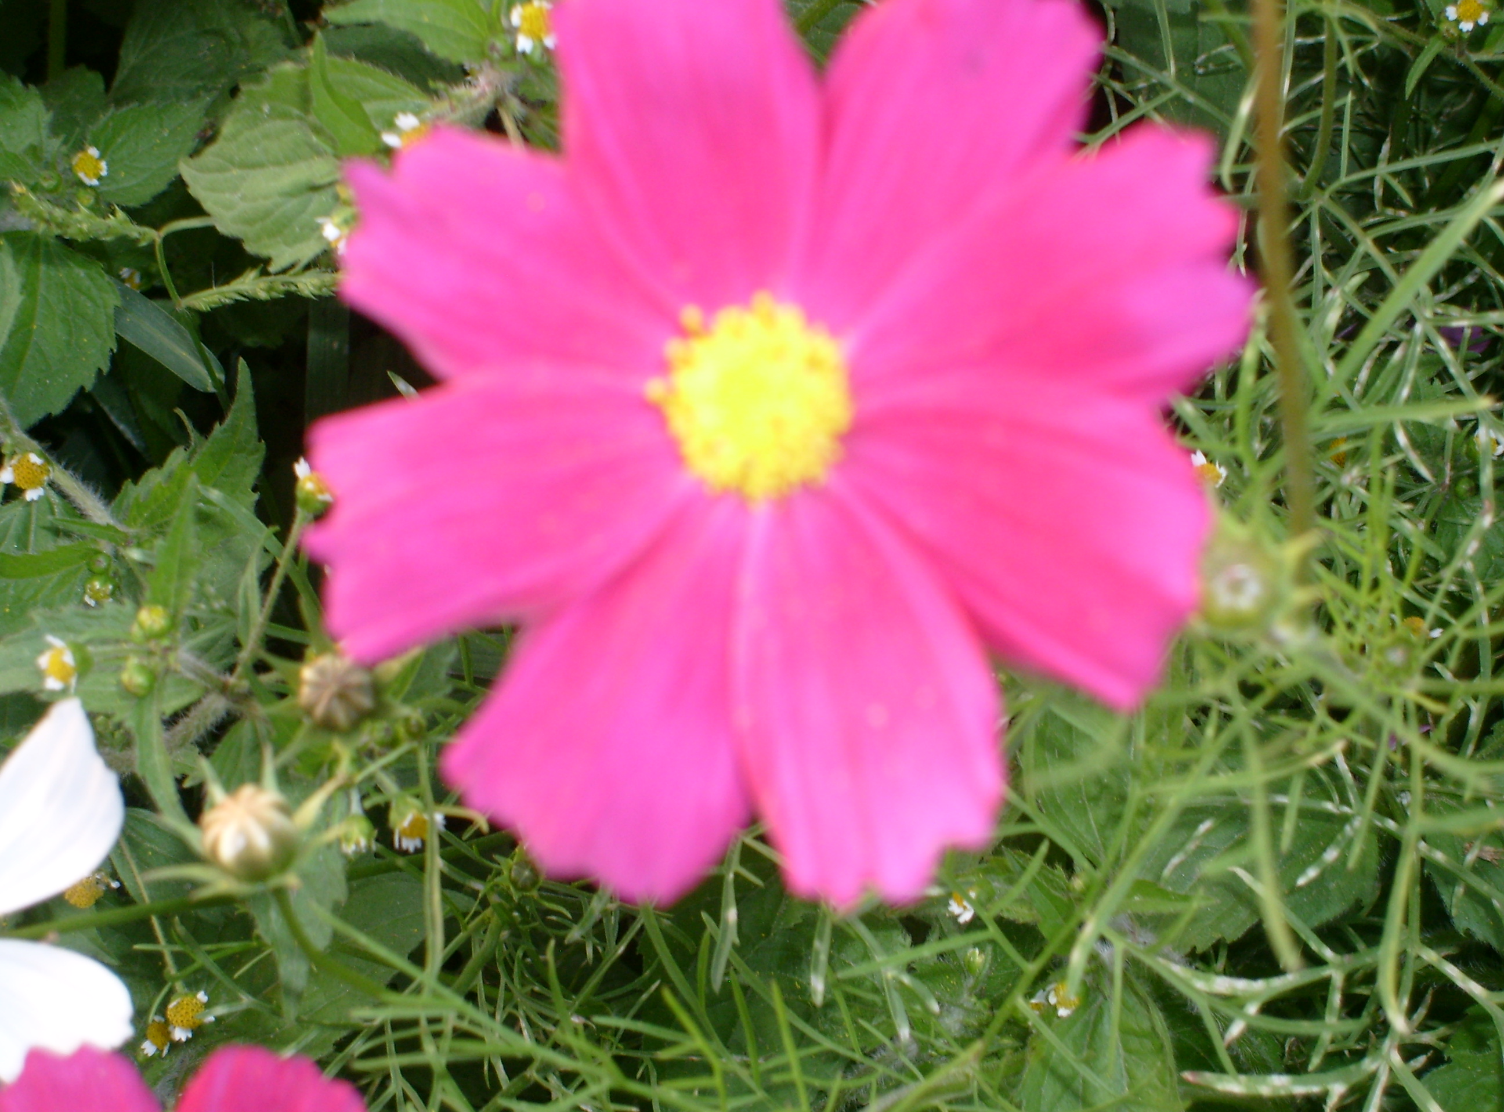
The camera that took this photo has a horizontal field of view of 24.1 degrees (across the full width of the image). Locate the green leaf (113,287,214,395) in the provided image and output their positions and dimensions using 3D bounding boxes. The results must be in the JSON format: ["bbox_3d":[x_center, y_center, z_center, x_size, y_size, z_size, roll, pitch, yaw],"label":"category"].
[{"bbox_3d":[-0.091,-0.034,0.540,0.026,0.004,0.009,43,69,12],"label":"green leaf"}]

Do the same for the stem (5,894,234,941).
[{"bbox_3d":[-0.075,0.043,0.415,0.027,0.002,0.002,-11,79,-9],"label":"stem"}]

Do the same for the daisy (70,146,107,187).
[{"bbox_3d":[-0.095,-0.056,0.505,0.006,0.004,0.006,2,78,-6],"label":"daisy"}]

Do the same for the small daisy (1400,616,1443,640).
[{"bbox_3d":[0.099,0.011,0.520,0.006,0.004,0.006,0,66,0],"label":"small daisy"}]

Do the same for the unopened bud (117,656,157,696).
[{"bbox_3d":[-0.072,0.014,0.410,0.004,0.004,0.004,0,15,12],"label":"unopened bud"}]

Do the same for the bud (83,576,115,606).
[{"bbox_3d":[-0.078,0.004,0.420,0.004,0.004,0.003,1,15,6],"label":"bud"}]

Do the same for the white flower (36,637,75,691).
[{"bbox_3d":[-0.081,0.013,0.410,0.005,0.006,0.003,0,6,30],"label":"white flower"}]

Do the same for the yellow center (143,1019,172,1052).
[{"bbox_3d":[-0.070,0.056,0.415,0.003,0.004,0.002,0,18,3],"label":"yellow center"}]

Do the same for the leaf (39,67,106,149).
[{"bbox_3d":[-0.101,-0.066,0.525,0.011,0.003,0.015,0,66,0],"label":"leaf"}]

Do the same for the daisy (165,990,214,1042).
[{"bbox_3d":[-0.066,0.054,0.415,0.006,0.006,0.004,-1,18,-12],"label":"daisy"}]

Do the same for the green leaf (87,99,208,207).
[{"bbox_3d":[-0.088,-0.059,0.510,0.024,0.004,0.014,-38,75,-20],"label":"green leaf"}]

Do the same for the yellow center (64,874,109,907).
[{"bbox_3d":[-0.086,0.043,0.455,0.005,0.004,0.005,0,78,0],"label":"yellow center"}]

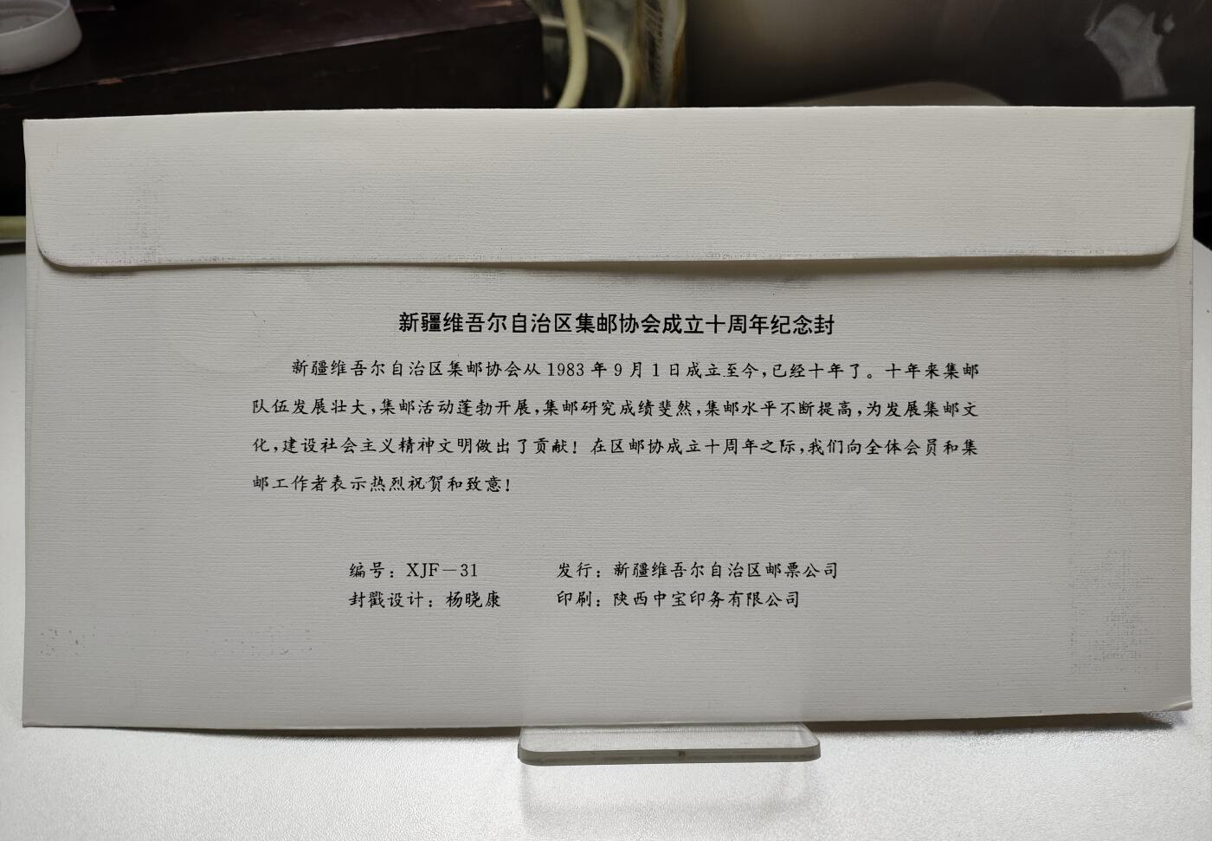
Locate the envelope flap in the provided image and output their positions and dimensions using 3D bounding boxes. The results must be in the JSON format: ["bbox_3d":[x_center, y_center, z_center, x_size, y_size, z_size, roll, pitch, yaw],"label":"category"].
[{"bbox_3d":[0.000,-0.044,0.167,0.224,0.029,0.004,0,-1,0],"label":"envelope flap"}]

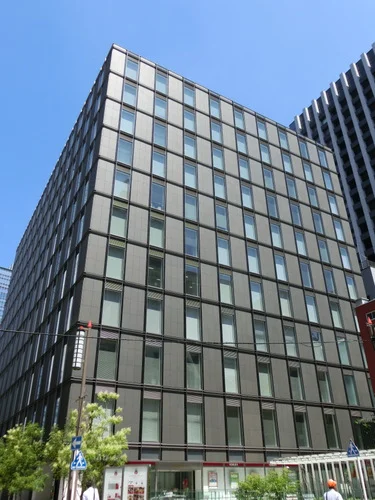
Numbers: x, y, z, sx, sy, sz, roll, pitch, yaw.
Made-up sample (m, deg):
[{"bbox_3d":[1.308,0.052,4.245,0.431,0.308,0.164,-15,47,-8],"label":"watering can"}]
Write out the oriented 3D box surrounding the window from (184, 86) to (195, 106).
[{"bbox_3d":[0.226,-17.819,48.418,1.300,2.850,0.150,15,-33,-26],"label":"window"}]

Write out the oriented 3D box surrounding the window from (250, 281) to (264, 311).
[{"bbox_3d":[6.715,4.366,40.344,1.300,2.850,0.150,15,-33,-26],"label":"window"}]

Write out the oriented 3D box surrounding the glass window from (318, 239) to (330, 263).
[{"bbox_3d":[15.911,0.239,48.749,1.370,2.850,0.150,15,-33,-26],"label":"glass window"}]

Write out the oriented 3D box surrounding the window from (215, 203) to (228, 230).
[{"bbox_3d":[3.468,-3.132,41.872,1.280,2.860,0.150,15,-33,-26],"label":"window"}]

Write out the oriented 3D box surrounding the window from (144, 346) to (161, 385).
[{"bbox_3d":[-2.503,8.479,30.864,1.382,2.800,0.150,15,-33,-26],"label":"window"}]

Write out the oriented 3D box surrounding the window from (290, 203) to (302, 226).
[{"bbox_3d":[12.862,-4.227,49.698,1.380,2.800,0.180,15,-33,-26],"label":"window"}]

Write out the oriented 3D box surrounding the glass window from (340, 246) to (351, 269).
[{"bbox_3d":[18.833,1.094,49.690,1.280,2.860,0.150,15,-33,-26],"label":"glass window"}]

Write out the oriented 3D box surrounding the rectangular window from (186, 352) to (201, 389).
[{"bbox_3d":[0.505,9.447,33.193,1.370,2.850,0.150,15,-33,-26],"label":"rectangular window"}]

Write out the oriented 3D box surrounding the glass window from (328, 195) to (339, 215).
[{"bbox_3d":[18.755,-5.613,53.468,1.280,2.860,0.150,15,-33,-26],"label":"glass window"}]

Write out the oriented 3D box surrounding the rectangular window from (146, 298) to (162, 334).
[{"bbox_3d":[-2.670,5.350,33.899,1.380,2.880,0.180,15,-33,-26],"label":"rectangular window"}]

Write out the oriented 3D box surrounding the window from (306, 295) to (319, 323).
[{"bbox_3d":[12.563,6.033,42.305,1.382,2.800,0.150,15,-33,-26],"label":"window"}]

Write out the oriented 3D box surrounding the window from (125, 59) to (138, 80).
[{"bbox_3d":[-5.909,-19.186,44.798,1.280,2.860,0.150,15,-33,-26],"label":"window"}]

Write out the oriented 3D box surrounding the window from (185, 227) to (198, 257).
[{"bbox_3d":[0.392,-0.774,38.997,1.300,2.850,0.150,15,-33,-26],"label":"window"}]

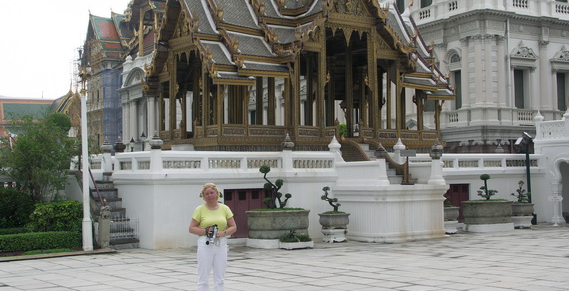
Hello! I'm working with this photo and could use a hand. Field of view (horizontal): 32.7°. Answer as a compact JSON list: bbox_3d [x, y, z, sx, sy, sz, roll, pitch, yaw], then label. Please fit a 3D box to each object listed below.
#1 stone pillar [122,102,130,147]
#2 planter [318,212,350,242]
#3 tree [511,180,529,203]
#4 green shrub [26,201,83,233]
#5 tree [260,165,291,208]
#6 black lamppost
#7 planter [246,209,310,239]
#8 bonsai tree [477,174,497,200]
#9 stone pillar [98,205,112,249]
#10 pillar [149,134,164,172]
[{"bbox_3d":[-15.800,-2.100,97.000,0.720,4.300,0.720,0,-2,-34],"label":"stone pillar"},{"bbox_3d":[1.366,2.268,26.509,0.766,0.805,0.648,1,-3,-35],"label":"planter"},{"bbox_3d":[8.033,1.569,33.087,0.638,0.766,0.569,1,-3,-35],"label":"tree"},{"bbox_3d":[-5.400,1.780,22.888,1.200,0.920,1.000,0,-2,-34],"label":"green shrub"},{"bbox_3d":[-0.230,1.046,24.742,0.785,1.119,0.668,1,-3,-35],"label":"tree"},{"bbox_3d":[8.569,1.186,34.560,0.717,3.289,0.540,-1,-2,-6],"label":"black lamppost"},{"bbox_3d":[-0.141,1.794,22.355,1.220,0.630,0.980,0,-2,-34],"label":"planter"},{"bbox_3d":[6.441,1.339,30.927,0.648,0.835,0.589,1,-3,-35],"label":"bonsai tree"},{"bbox_3d":[-4.566,2.081,24.742,0.285,1.109,0.285,1,-3,-35],"label":"stone pillar"},{"bbox_3d":[-2.925,0.183,22.163,0.330,0.900,0.330,0,-2,-34],"label":"pillar"}]

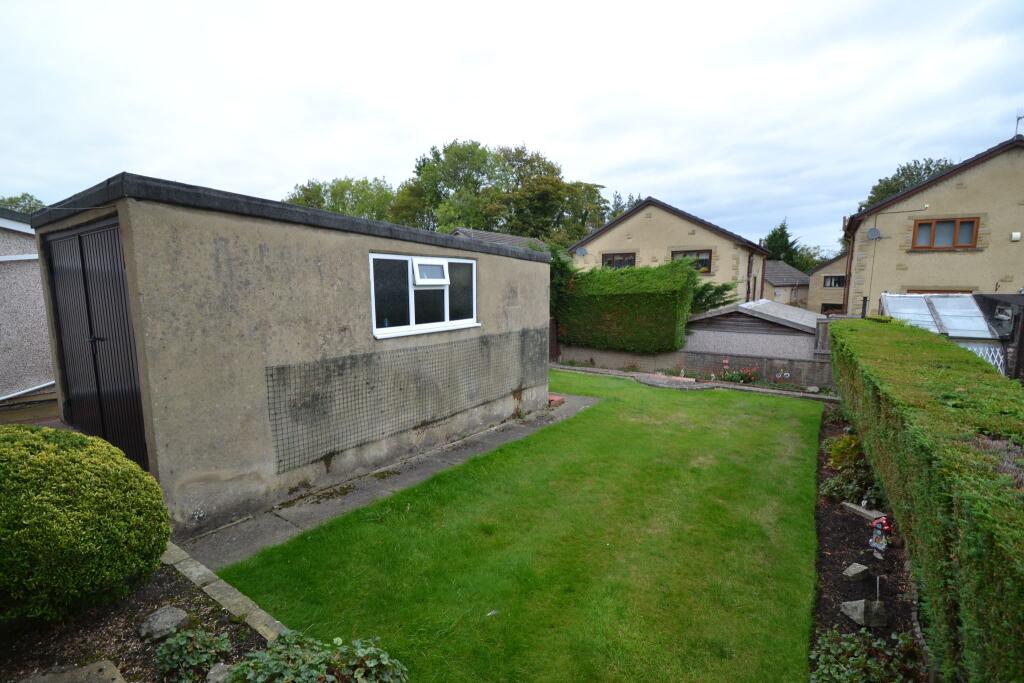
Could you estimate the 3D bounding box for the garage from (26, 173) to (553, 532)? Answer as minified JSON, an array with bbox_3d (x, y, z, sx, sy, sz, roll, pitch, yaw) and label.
[{"bbox_3d":[-2.098,-0.148,6.270,2.840,2.760,6.070,4,8,33],"label":"garage"}]

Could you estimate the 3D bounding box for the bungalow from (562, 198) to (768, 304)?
[{"bbox_3d":[9.045,-4.061,24.041,9.050,6.500,8.500,4,8,30],"label":"bungalow"}]

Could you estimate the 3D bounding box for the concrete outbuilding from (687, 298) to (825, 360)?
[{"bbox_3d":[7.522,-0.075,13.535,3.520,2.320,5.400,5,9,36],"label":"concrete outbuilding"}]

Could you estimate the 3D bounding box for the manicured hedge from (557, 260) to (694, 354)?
[{"bbox_3d":[3.526,-1.046,13.407,3.770,2.700,1.600,4,8,33],"label":"manicured hedge"}]

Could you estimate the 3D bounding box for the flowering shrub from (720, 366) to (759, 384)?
[{"bbox_3d":[5.750,0.859,10.785,0.820,0.420,0.550,4,8,33],"label":"flowering shrub"}]

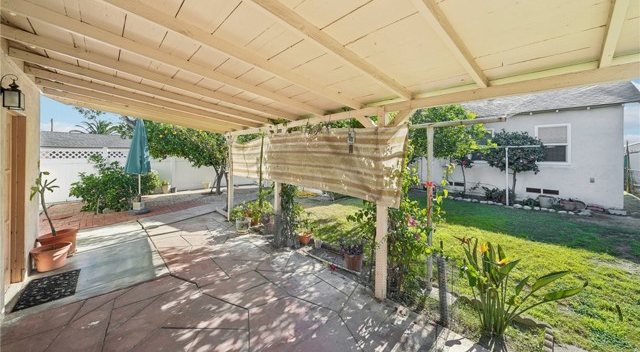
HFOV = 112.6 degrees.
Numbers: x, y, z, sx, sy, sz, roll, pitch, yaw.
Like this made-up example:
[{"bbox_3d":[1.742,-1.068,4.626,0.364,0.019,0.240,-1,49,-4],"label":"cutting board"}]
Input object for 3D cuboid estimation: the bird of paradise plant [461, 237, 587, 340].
[{"bbox_3d":[1.742,0.948,1.880,0.950,0.830,0.650,0,3,6],"label":"bird of paradise plant"}]

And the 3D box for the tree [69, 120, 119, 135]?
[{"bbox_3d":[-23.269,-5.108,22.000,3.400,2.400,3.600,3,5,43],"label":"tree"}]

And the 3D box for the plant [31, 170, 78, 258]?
[{"bbox_3d":[-4.218,0.550,3.400,0.450,1.380,0.470,3,4,39],"label":"plant"}]

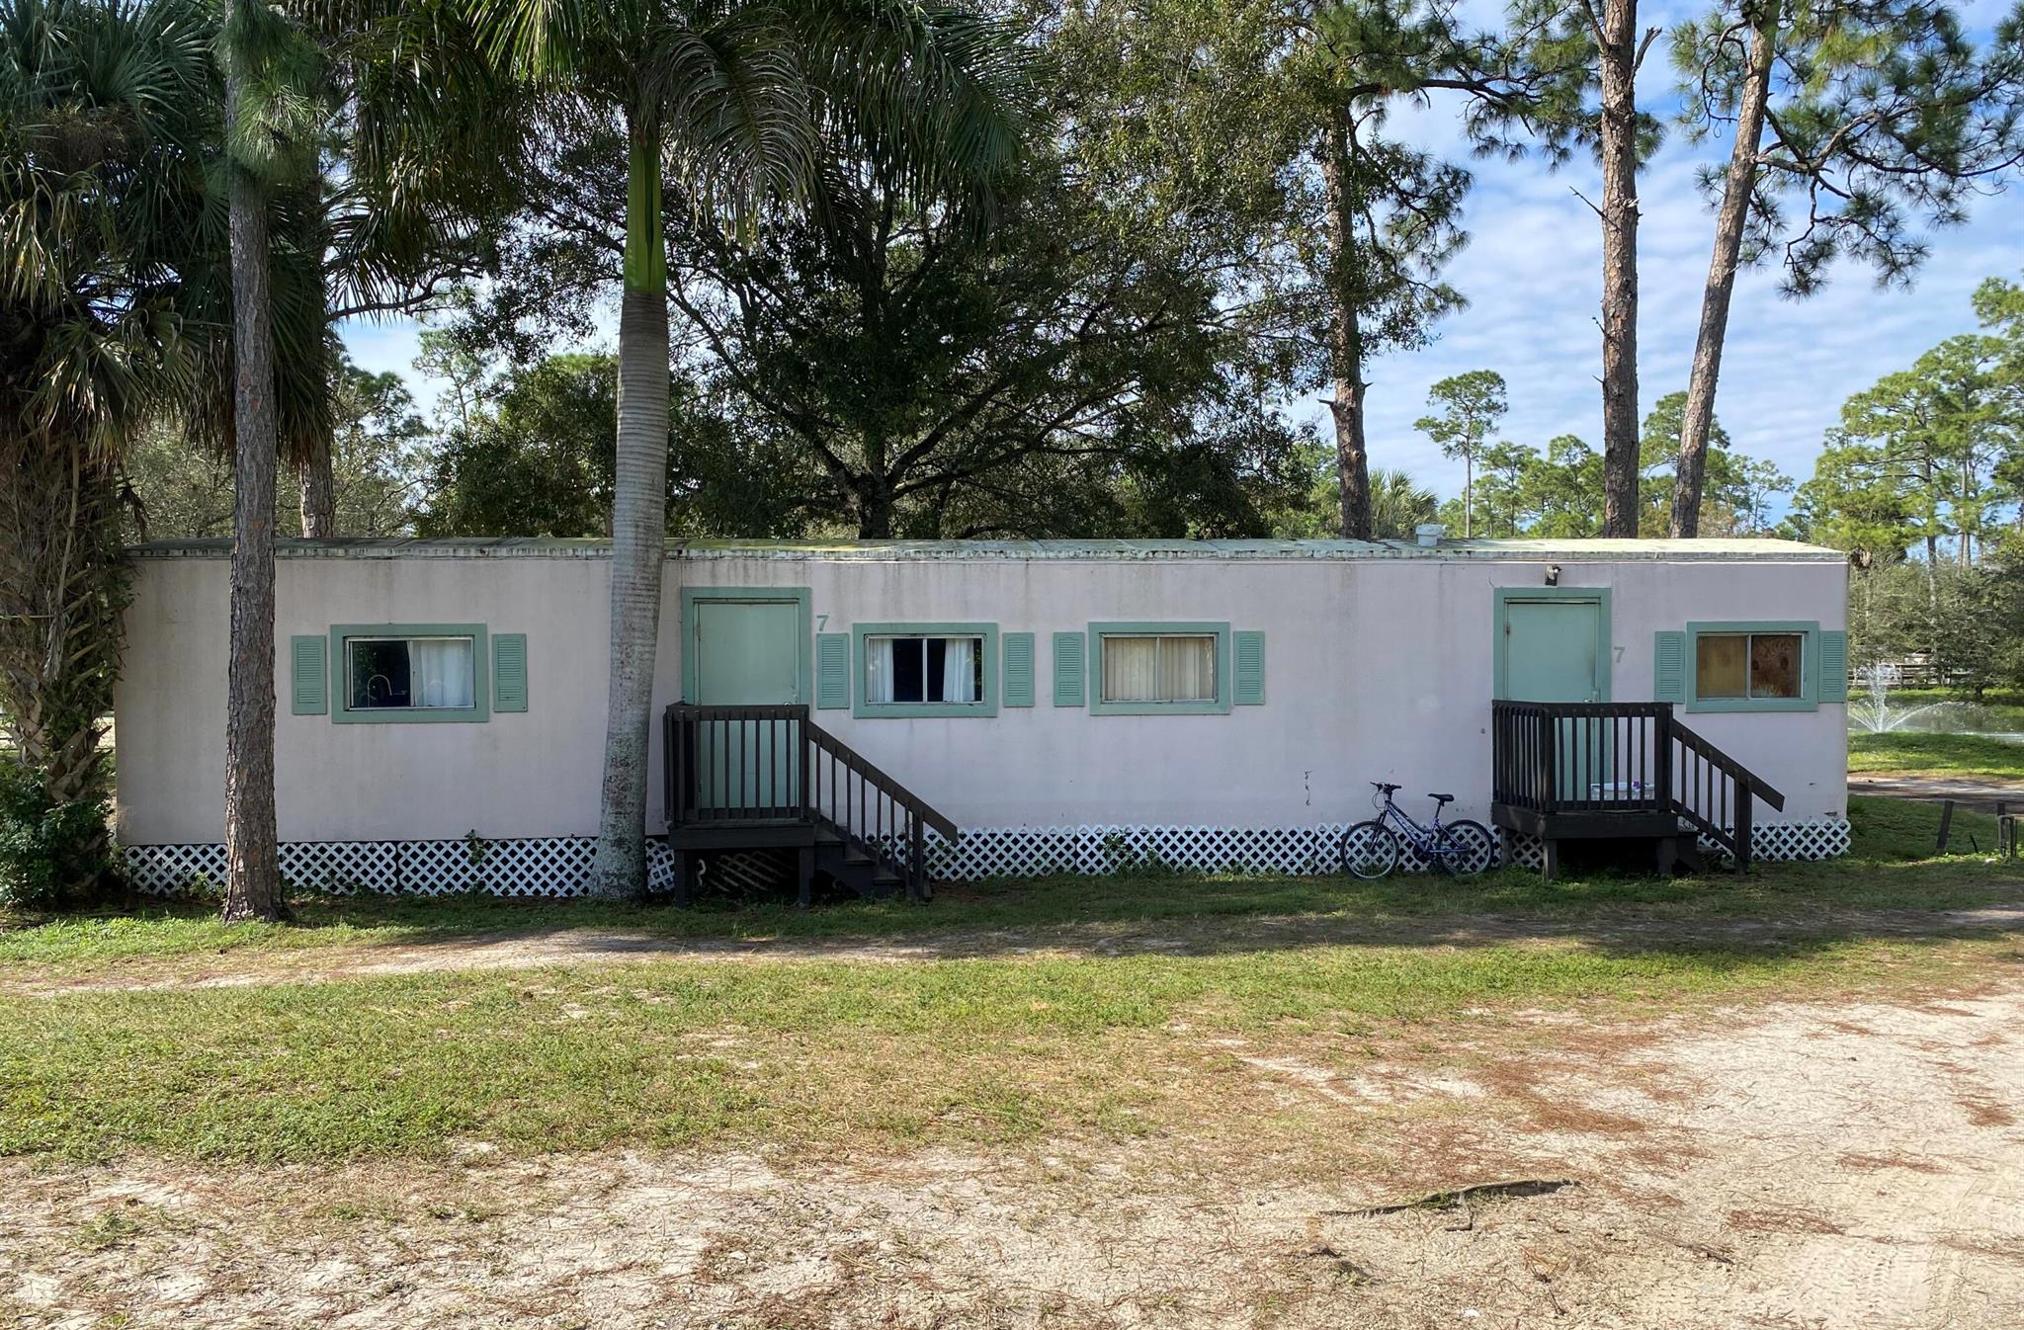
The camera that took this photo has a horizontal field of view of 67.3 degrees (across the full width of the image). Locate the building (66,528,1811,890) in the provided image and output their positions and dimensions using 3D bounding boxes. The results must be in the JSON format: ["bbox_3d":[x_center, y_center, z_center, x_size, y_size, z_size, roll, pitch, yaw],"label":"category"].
[{"bbox_3d":[-0.013,0.329,15.937,16.293,3.360,3.450,0,1,-5],"label":"building"}]

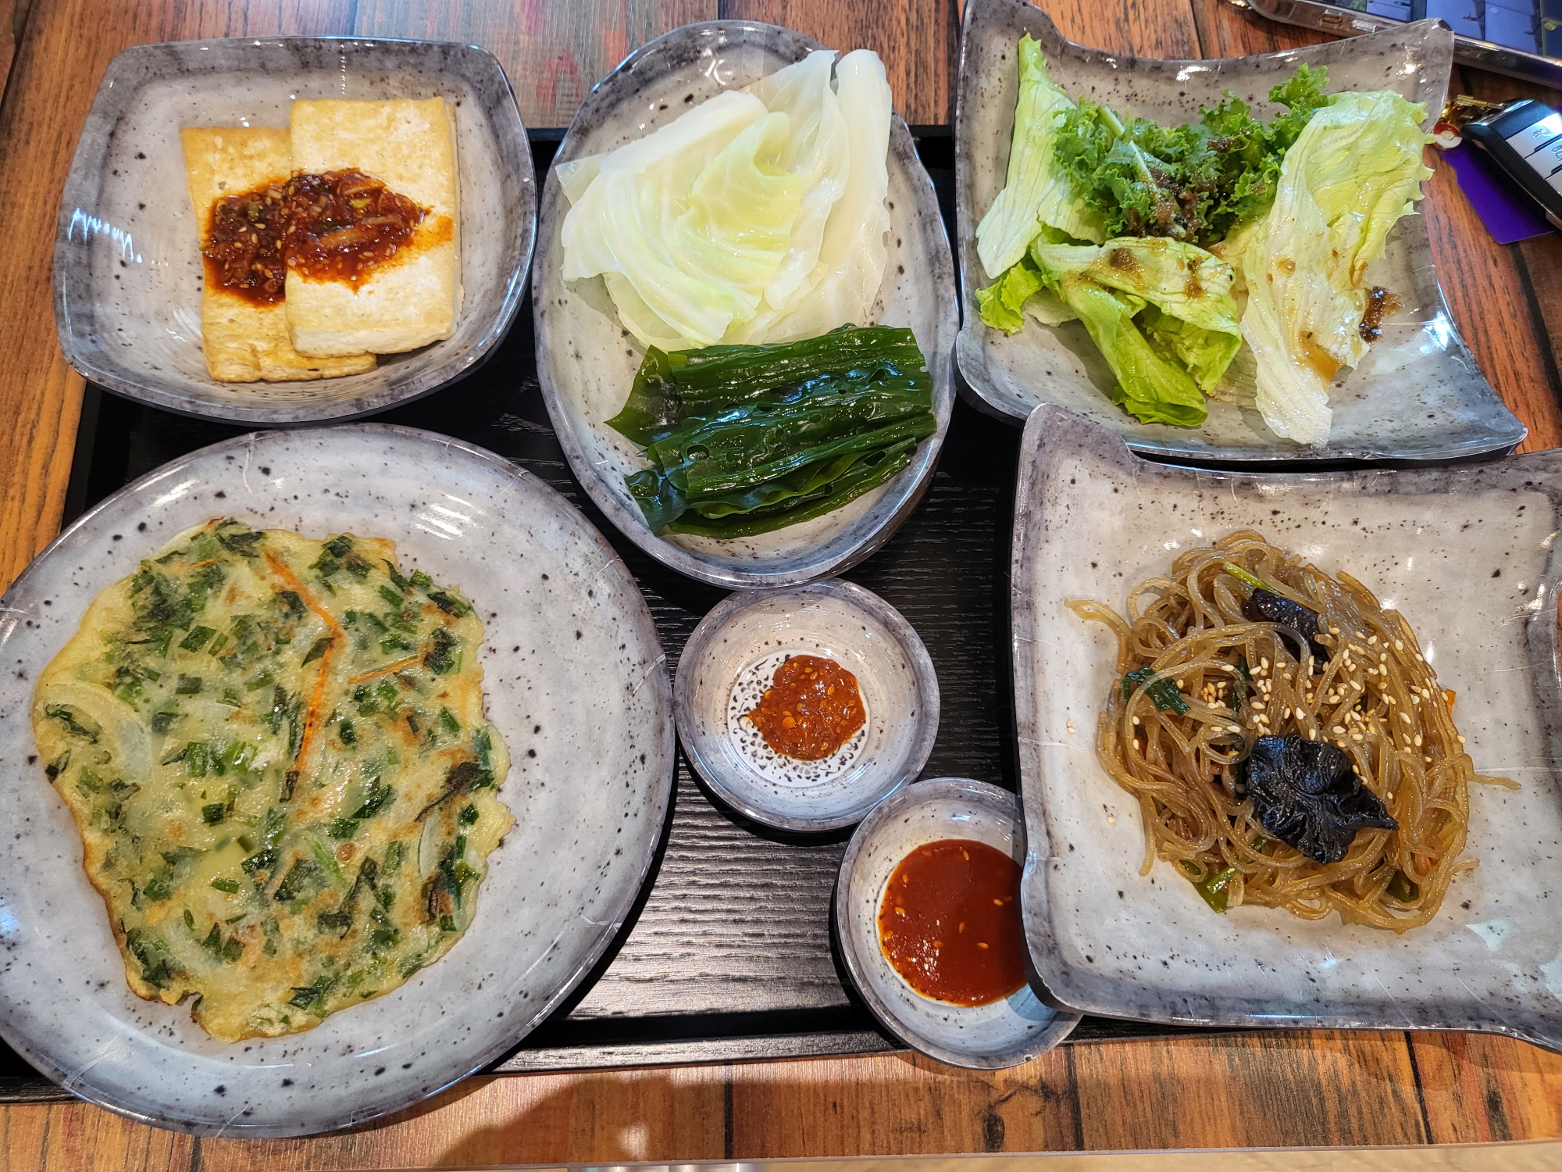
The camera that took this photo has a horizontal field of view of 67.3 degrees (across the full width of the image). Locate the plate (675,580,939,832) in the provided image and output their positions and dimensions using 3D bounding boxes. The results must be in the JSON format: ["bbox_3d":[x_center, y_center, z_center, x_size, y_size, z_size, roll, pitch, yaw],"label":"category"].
[{"bbox_3d":[0.008,0.041,0.399,0.087,0.027,0.087,1,69,-3],"label":"plate"}]

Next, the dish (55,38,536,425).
[{"bbox_3d":[-0.177,-0.130,0.446,0.171,0.045,0.173,0,69,-3],"label":"dish"}]

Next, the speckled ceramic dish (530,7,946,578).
[{"bbox_3d":[-0.013,-0.106,0.446,0.153,0.044,0.243,-1,69,-3],"label":"speckled ceramic dish"}]

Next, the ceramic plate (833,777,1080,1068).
[{"bbox_3d":[0.059,0.107,0.376,0.087,0.027,0.087,1,69,-3],"label":"ceramic plate"}]

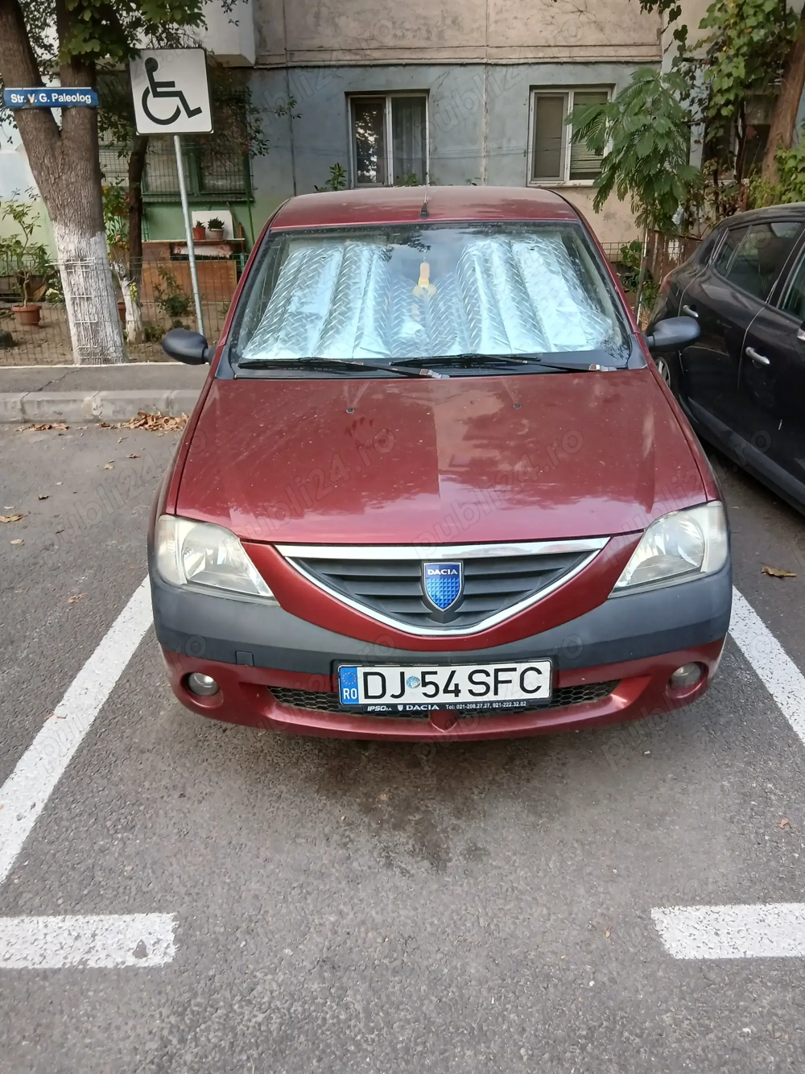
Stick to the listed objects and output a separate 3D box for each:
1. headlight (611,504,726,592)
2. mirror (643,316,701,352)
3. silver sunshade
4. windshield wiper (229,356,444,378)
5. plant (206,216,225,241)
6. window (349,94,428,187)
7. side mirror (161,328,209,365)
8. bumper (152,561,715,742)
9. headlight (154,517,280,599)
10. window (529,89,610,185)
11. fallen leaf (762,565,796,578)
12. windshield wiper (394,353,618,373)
[{"bbox_3d":[0.706,0.027,2.106,0.440,0.180,0.290,-6,24,-10],"label":"headlight"},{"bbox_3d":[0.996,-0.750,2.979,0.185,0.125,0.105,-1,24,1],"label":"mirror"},{"bbox_3d":[0.091,-0.909,2.956,1.390,0.110,0.740,-1,61,1],"label":"silver sunshade"},{"bbox_3d":[-0.219,-0.576,2.750,0.740,0.065,0.085,5,25,10],"label":"windshield wiper"},{"bbox_3d":[-2.342,-3.862,10.100,0.240,0.280,0.240,-1,23,0],"label":"plant"},{"bbox_3d":[-0.190,-5.586,11.400,1.130,1.240,0.120,-1,23,0],"label":"window"},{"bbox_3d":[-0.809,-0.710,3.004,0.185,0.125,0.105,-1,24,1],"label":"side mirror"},{"bbox_3d":[0.107,0.285,2.180,1.710,0.360,0.480,-1,24,1],"label":"bumper"},{"bbox_3d":[-0.504,0.054,2.123,0.440,0.180,0.290,4,25,12],"label":"headlight"},{"bbox_3d":[2.383,-5.666,11.430,1.150,1.240,0.120,-1,23,0],"label":"window"},{"bbox_3d":[1.573,0.141,3.380,0.140,0.030,0.080,6,25,17],"label":"fallen leaf"},{"bbox_3d":[0.366,-0.584,2.733,0.780,0.065,0.085,-2,24,-8],"label":"windshield wiper"}]

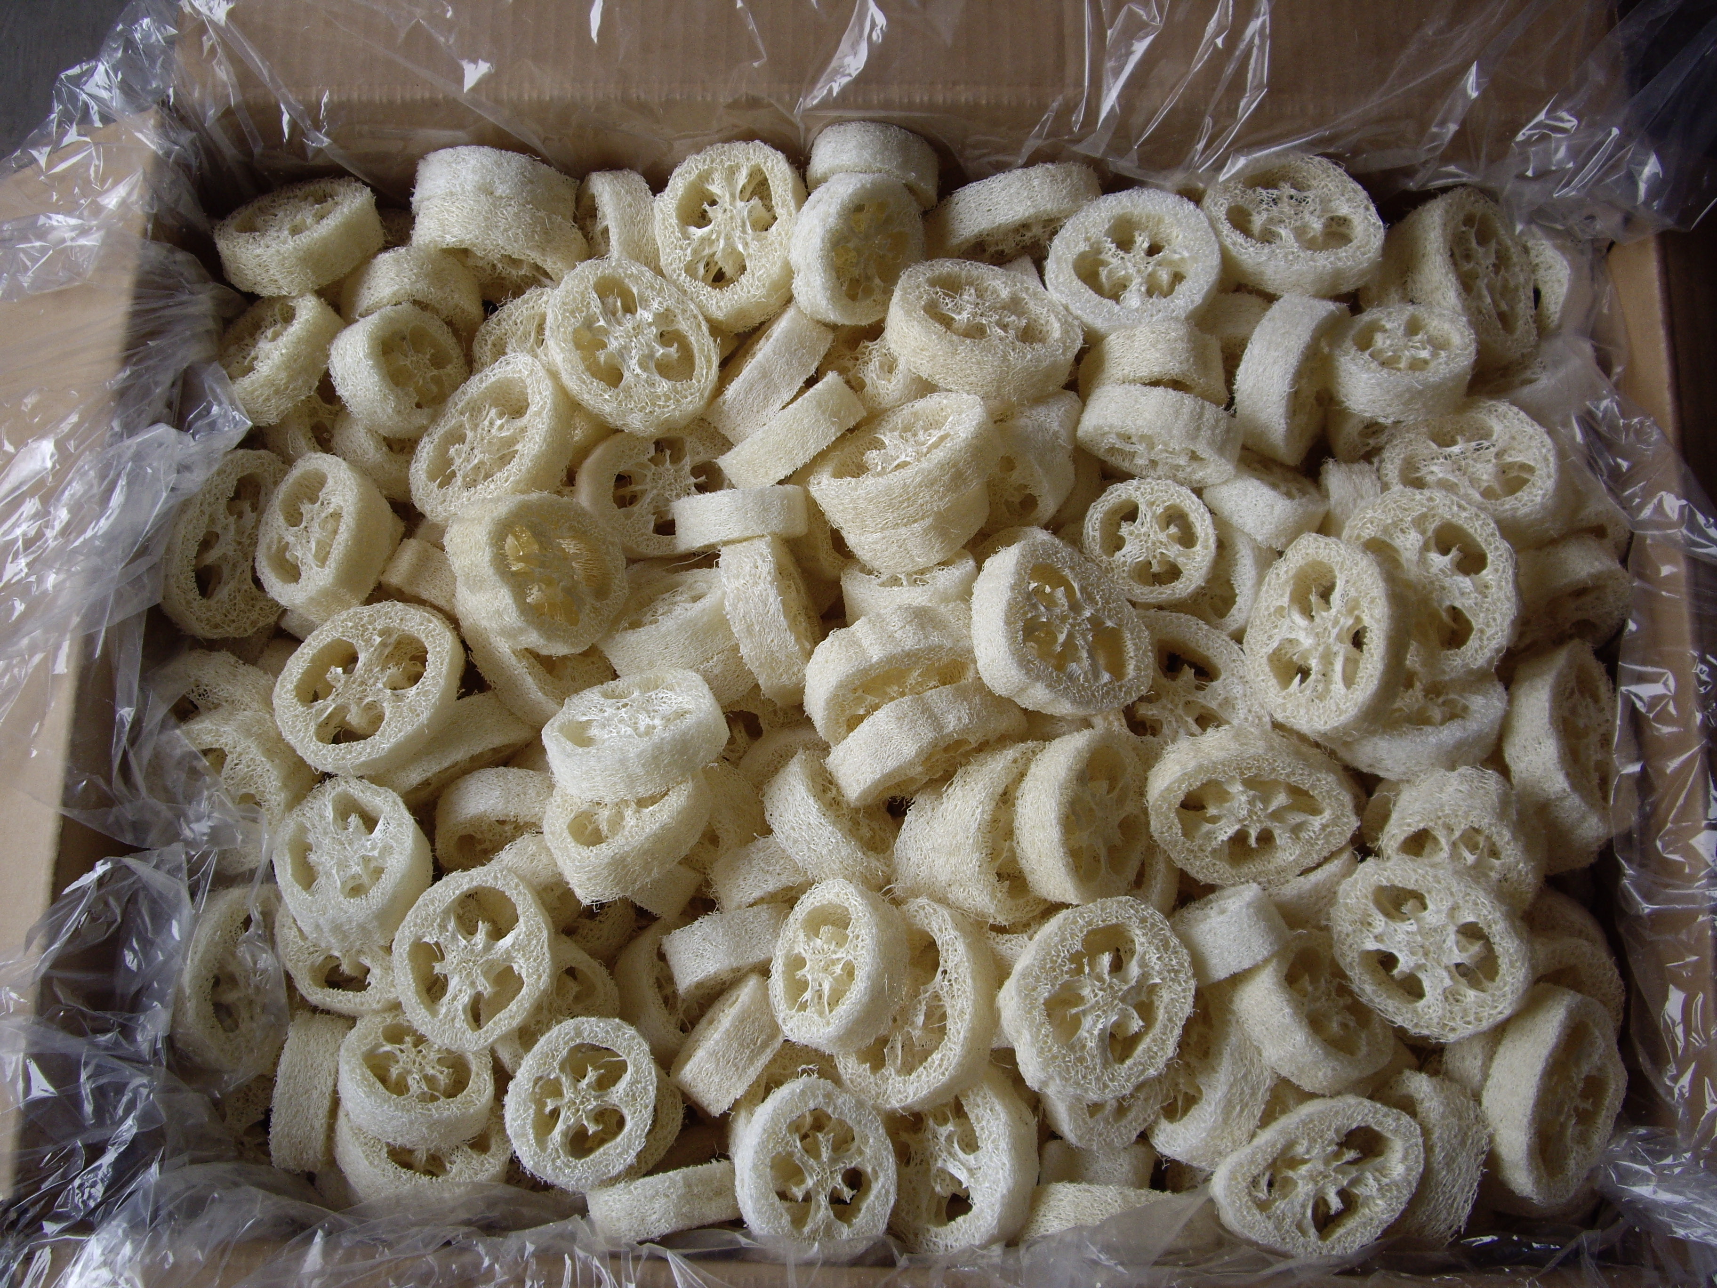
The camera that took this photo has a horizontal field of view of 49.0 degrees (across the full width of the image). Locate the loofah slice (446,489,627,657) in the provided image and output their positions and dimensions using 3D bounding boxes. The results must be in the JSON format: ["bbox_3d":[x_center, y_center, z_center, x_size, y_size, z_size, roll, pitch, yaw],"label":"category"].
[{"bbox_3d":[-0.117,-0.026,0.687,0.024,0.064,0.061,2,93,39],"label":"loofah slice"}]

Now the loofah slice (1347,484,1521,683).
[{"bbox_3d":[0.212,-0.022,0.696,0.063,0.022,0.071,-11,83,26],"label":"loofah slice"}]

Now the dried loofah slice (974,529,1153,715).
[{"bbox_3d":[0.074,-0.006,0.694,0.074,0.021,0.060,49,65,-20],"label":"dried loofah slice"}]

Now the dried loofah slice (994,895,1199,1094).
[{"bbox_3d":[0.083,0.124,0.661,0.061,0.021,0.074,34,72,0],"label":"dried loofah slice"}]

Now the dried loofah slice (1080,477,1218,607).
[{"bbox_3d":[0.105,-0.037,0.685,0.047,0.019,0.048,0,91,1],"label":"dried loofah slice"}]

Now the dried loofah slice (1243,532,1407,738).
[{"bbox_3d":[0.170,-0.004,0.684,0.056,0.018,0.072,0,90,39],"label":"dried loofah slice"}]

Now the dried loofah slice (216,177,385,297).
[{"bbox_3d":[-0.229,-0.167,0.775,0.065,0.022,0.065,-17,38,-12],"label":"dried loofah slice"}]

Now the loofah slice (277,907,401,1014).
[{"bbox_3d":[-0.184,0.107,0.693,0.055,0.021,0.059,0,81,1],"label":"loofah slice"}]

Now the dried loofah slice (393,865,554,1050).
[{"bbox_3d":[-0.136,0.111,0.672,0.054,0.021,0.063,7,81,-2],"label":"dried loofah slice"}]

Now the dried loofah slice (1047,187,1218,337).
[{"bbox_3d":[0.106,-0.146,0.729,0.066,0.018,0.063,2,68,8],"label":"dried loofah slice"}]

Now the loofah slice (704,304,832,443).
[{"bbox_3d":[-0.033,-0.100,0.705,0.021,0.050,0.053,38,95,-17],"label":"loofah slice"}]

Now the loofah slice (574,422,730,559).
[{"bbox_3d":[-0.083,-0.061,0.763,0.059,0.020,0.056,-1,91,-24],"label":"loofah slice"}]

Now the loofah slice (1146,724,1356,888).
[{"bbox_3d":[0.141,0.059,0.683,0.074,0.021,0.054,5,112,2],"label":"loofah slice"}]

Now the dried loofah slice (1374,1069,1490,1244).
[{"bbox_3d":[0.193,0.181,0.664,0.022,0.064,0.064,14,77,-17],"label":"dried loofah slice"}]

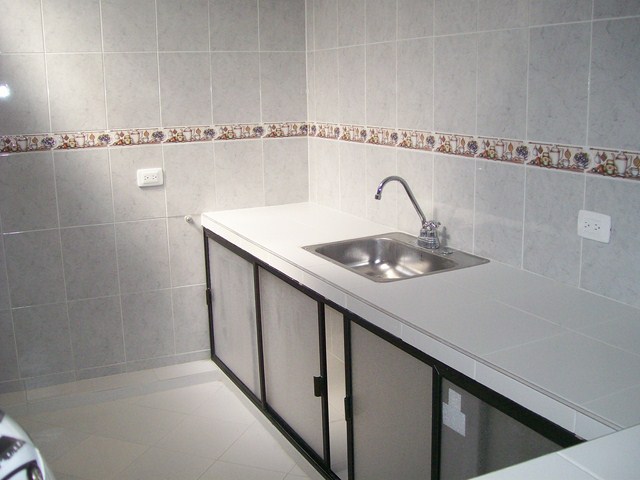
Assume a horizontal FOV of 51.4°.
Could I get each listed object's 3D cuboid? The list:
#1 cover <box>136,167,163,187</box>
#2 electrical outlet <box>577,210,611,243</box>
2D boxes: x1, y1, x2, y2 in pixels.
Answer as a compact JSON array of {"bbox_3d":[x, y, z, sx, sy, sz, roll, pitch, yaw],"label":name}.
[{"bbox_3d":[-0.792,-0.291,3.110,0.120,0.078,0.016,-7,14,-26],"label":"cover"},{"bbox_3d":[0.767,-0.038,1.860,0.013,0.078,0.117,-7,14,-26],"label":"electrical outlet"}]

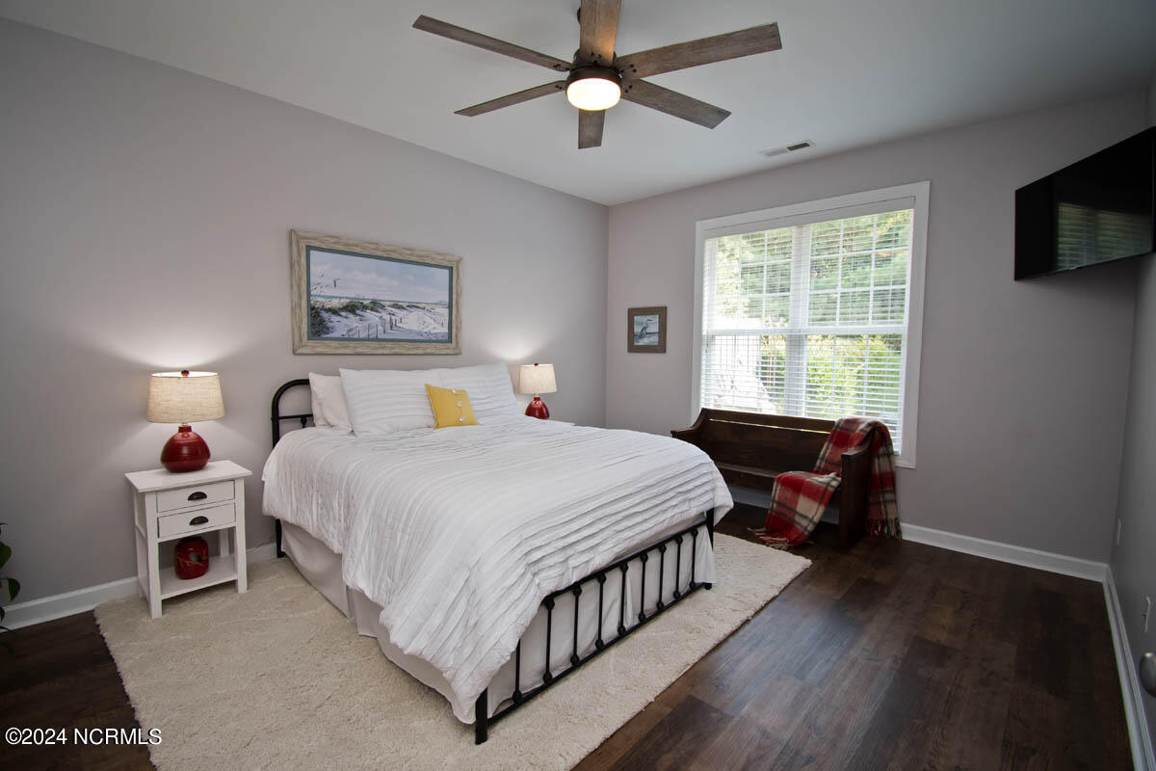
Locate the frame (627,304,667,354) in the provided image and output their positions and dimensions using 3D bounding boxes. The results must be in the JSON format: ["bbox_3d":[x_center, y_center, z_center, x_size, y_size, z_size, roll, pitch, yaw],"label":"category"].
[{"bbox_3d":[0.638,-0.517,4.520,0.421,0.428,0.030,4,6,40],"label":"frame"}]

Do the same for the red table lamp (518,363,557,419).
[{"bbox_3d":[-0.352,0.067,4.161,0.314,0.524,0.314,1,4,0],"label":"red table lamp"}]

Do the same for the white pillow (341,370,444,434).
[{"bbox_3d":[-1.160,0.092,3.062,0.640,0.440,0.190,-4,-16,-45],"label":"white pillow"}]

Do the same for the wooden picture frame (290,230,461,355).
[{"bbox_3d":[-1.322,-0.592,3.357,0.040,0.756,1.192,5,6,44],"label":"wooden picture frame"}]

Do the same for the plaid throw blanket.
[{"bbox_3d":[1.694,0.649,3.291,0.800,0.820,0.620,4,6,40],"label":"plaid throw blanket"}]

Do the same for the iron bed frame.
[{"bbox_3d":[-0.554,0.520,2.805,2.120,1.110,1.550,5,6,45],"label":"iron bed frame"}]

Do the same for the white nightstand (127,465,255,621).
[{"bbox_3d":[-1.981,0.766,2.477,0.393,0.634,0.432,5,6,44],"label":"white nightstand"}]

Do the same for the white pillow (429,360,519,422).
[{"bbox_3d":[-0.751,0.059,3.500,0.660,0.450,0.190,-4,-16,-45],"label":"white pillow"}]

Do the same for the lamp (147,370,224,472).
[{"bbox_3d":[-1.996,0.184,2.448,0.314,0.524,0.314,5,6,44],"label":"lamp"}]

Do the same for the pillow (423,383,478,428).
[{"bbox_3d":[-0.841,0.143,3.209,0.305,0.290,0.105,-4,-18,-46],"label":"pillow"}]

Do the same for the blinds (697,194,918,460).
[{"bbox_3d":[1.651,-0.425,3.703,1.479,1.713,0.070,4,6,40],"label":"blinds"}]

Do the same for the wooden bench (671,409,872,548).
[{"bbox_3d":[1.454,0.639,3.812,1.402,0.779,0.485,5,6,44],"label":"wooden bench"}]

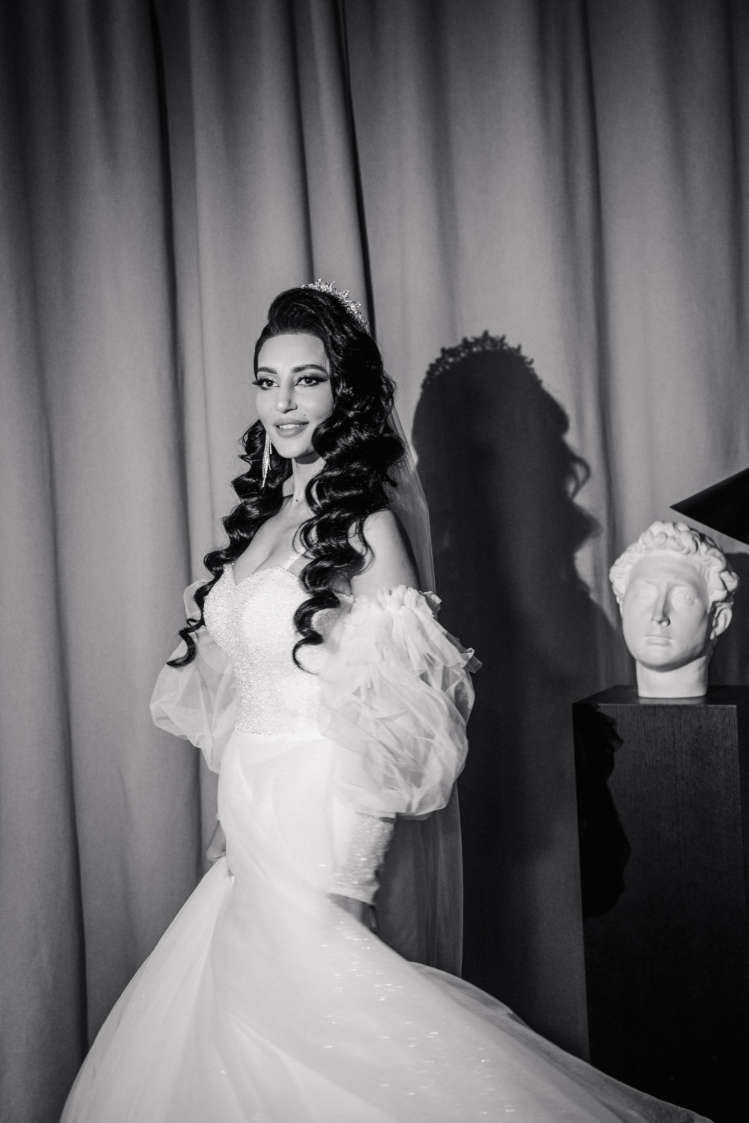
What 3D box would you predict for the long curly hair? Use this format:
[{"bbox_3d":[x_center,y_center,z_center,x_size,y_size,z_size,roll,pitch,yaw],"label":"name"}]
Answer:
[{"bbox_3d":[-0.119,-0.126,1.955,0.300,0.535,0.290,-2,1,37],"label":"long curly hair"}]

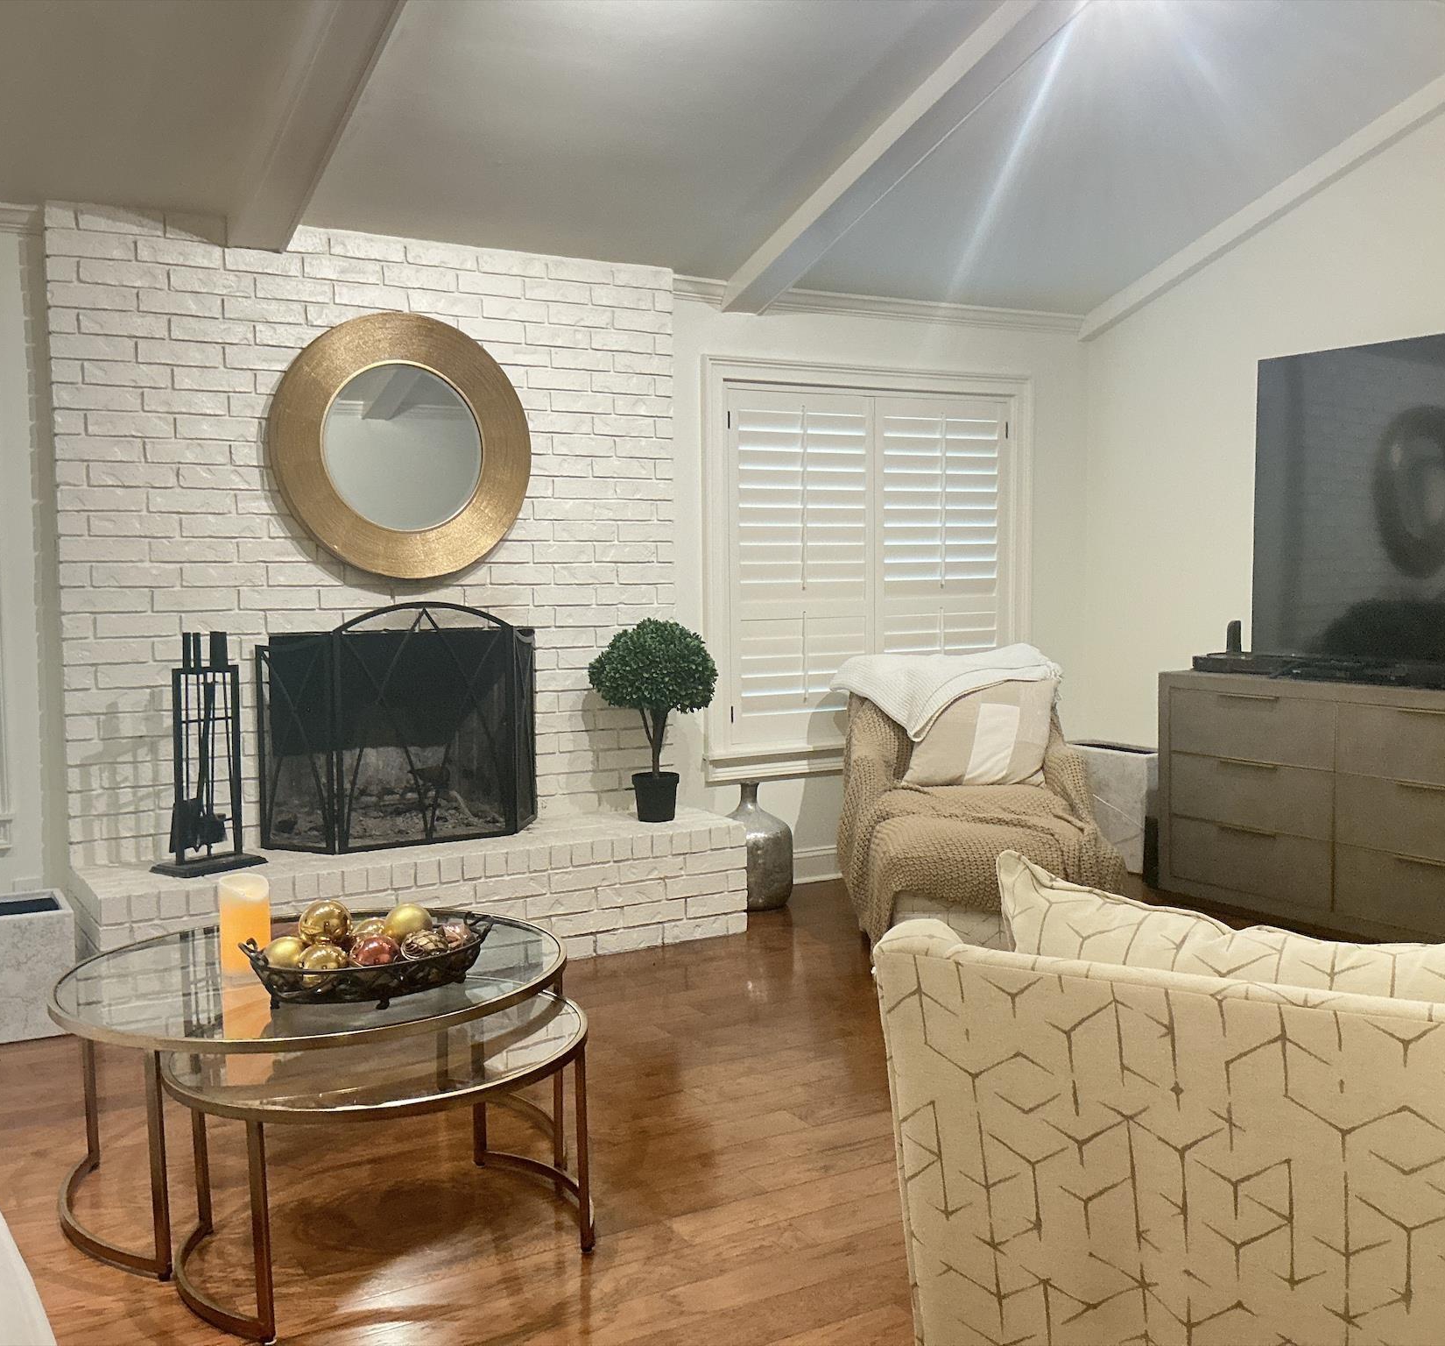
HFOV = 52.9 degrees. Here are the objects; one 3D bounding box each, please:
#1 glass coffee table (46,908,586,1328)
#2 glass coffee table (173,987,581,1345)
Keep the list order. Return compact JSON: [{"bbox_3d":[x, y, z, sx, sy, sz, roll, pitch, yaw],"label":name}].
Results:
[{"bbox_3d":[-0.859,0.843,3.107,1.050,0.454,1.050,-3,4,-35],"label":"glass coffee table"},{"bbox_3d":[-0.645,0.887,2.764,0.785,0.405,0.785,-3,4,-35],"label":"glass coffee table"}]

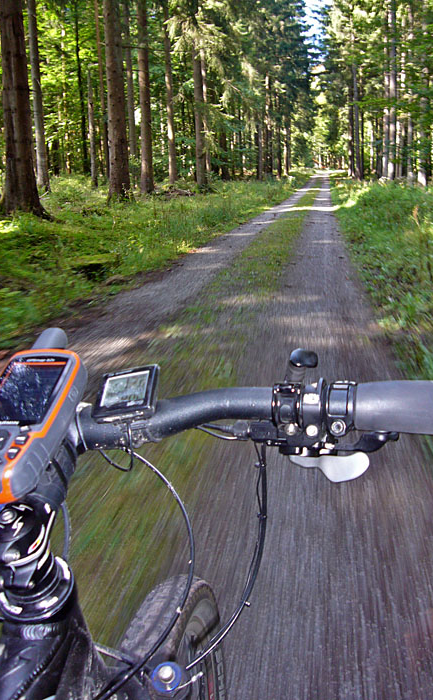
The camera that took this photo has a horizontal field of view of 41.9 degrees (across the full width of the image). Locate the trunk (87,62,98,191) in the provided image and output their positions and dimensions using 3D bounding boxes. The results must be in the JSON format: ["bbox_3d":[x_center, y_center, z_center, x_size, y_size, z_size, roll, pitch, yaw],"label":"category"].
[{"bbox_3d":[-5.311,-9.127,23.311,0.230,4.767,0.230,-2,17,0],"label":"trunk"}]

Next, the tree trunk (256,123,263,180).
[{"bbox_3d":[2.973,-14.063,39.412,0.360,4.071,0.360,-2,17,0],"label":"tree trunk"}]

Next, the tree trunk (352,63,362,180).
[{"bbox_3d":[9.840,-15.589,38.909,0.360,7.554,0.360,-2,17,0],"label":"tree trunk"}]

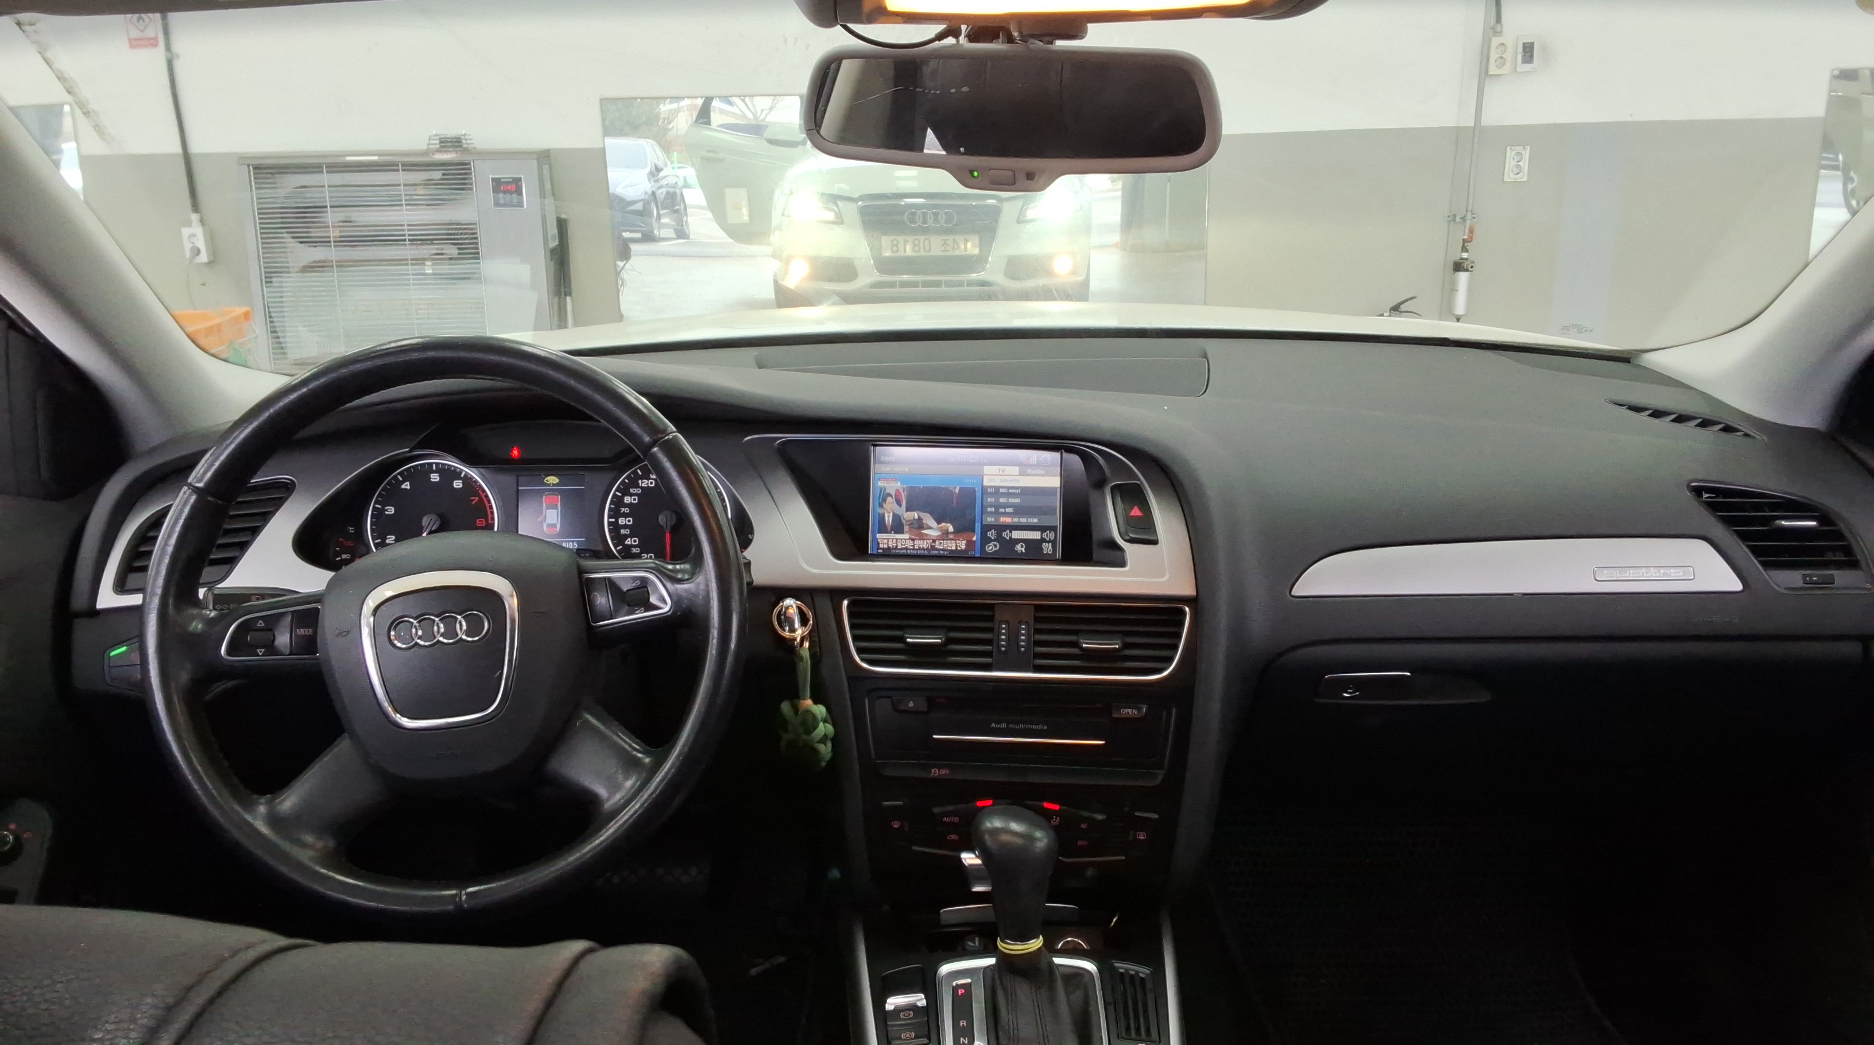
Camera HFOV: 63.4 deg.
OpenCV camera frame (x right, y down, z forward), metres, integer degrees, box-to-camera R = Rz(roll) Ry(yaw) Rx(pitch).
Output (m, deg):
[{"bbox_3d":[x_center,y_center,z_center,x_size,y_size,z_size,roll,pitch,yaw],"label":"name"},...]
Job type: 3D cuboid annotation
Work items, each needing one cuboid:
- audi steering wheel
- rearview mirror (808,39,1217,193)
[{"bbox_3d":[-0.312,0.061,0.992,0.372,0.372,0.100,-6,-10,-8],"label":"audi steering wheel"},{"bbox_3d":[0.043,-0.236,0.880,0.243,0.080,0.044,8,19,20],"label":"rearview mirror"}]

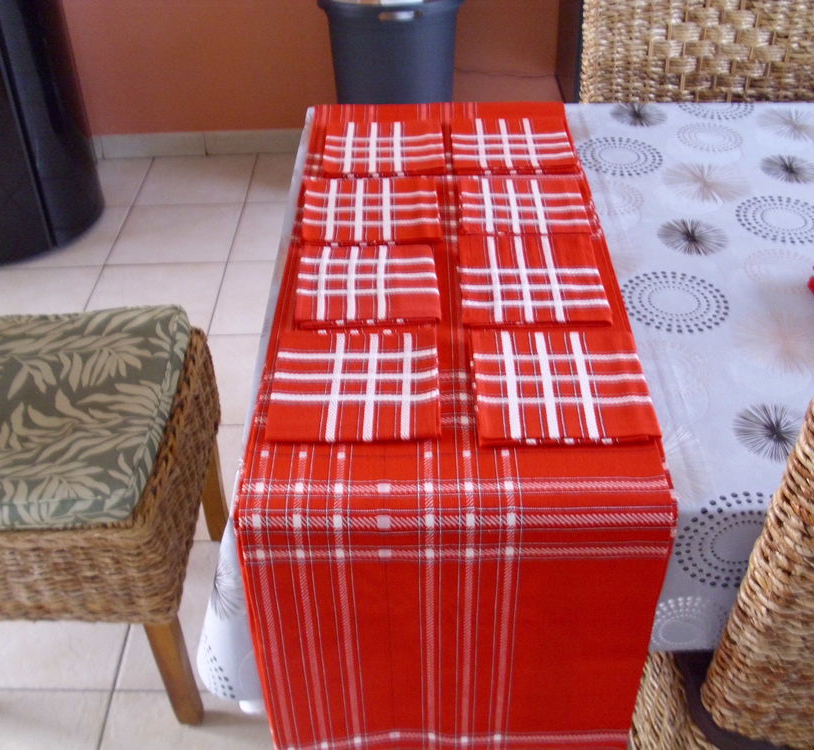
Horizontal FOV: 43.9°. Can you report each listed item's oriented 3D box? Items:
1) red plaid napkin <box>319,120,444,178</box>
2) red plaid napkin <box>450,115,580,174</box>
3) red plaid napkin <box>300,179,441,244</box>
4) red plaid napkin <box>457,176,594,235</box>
[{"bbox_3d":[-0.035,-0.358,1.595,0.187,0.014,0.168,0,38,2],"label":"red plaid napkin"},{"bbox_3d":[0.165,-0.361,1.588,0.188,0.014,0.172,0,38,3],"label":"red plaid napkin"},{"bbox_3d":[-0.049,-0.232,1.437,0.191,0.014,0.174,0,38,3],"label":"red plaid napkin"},{"bbox_3d":[0.165,-0.235,1.429,0.173,0.014,0.157,0,38,3],"label":"red plaid napkin"}]

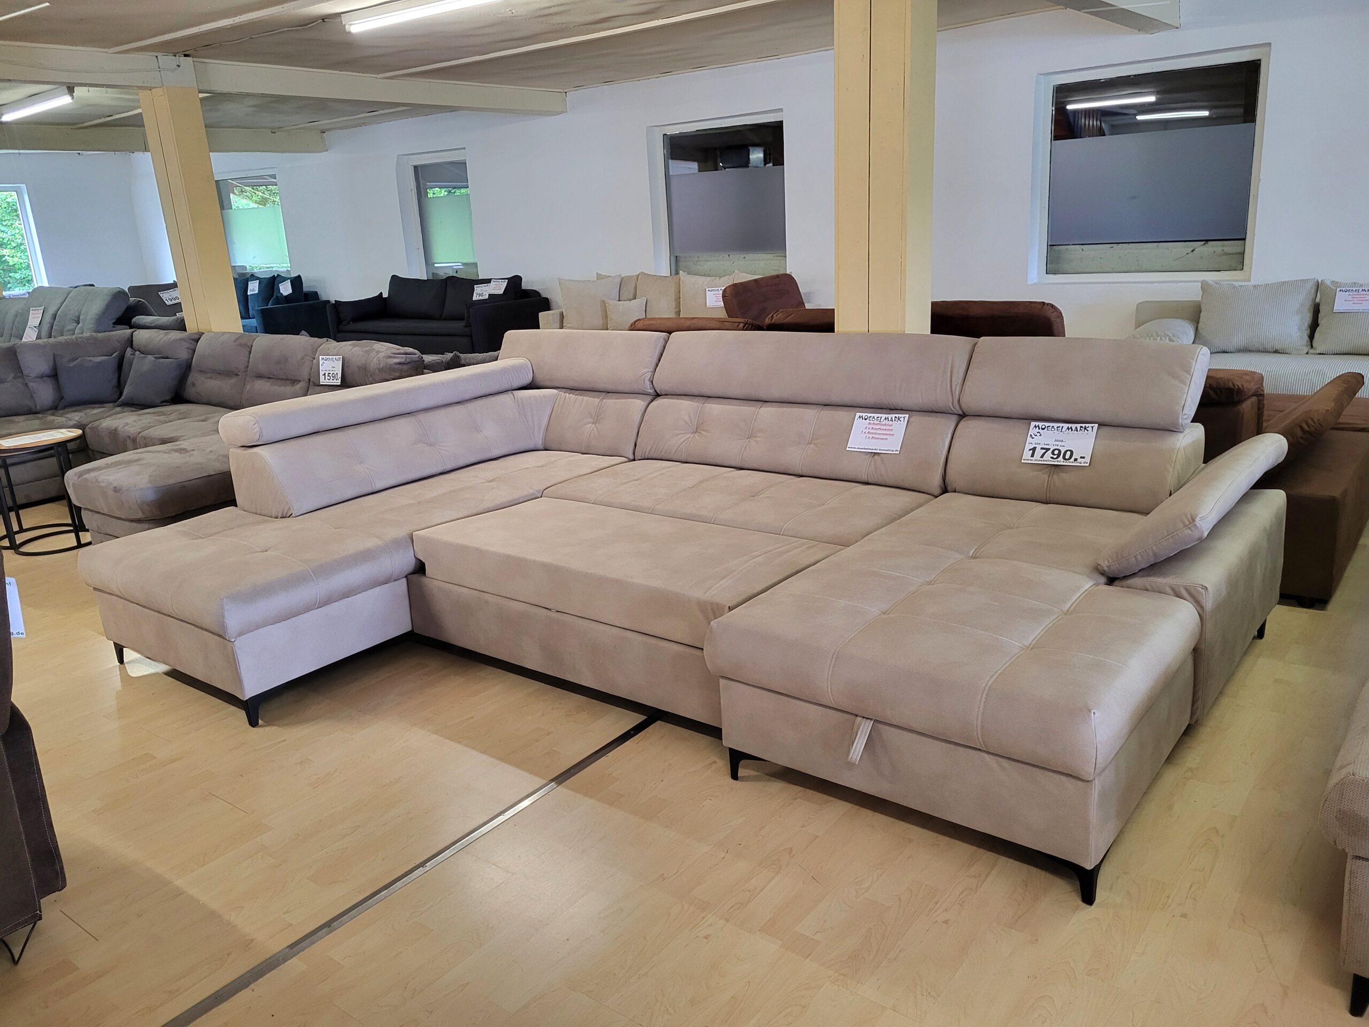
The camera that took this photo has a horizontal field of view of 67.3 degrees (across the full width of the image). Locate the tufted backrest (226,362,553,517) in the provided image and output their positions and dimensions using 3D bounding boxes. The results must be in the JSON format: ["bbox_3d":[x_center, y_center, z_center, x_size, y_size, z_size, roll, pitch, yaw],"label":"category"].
[{"bbox_3d":[-1.167,-0.352,4.308,0.337,0.386,1.405,9,20,38],"label":"tufted backrest"}]

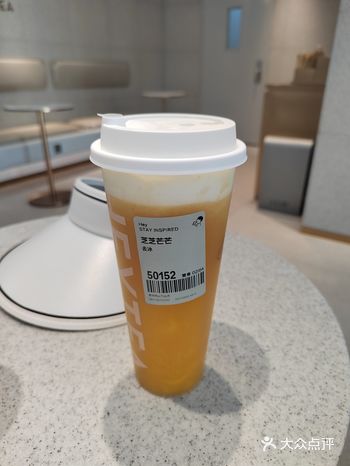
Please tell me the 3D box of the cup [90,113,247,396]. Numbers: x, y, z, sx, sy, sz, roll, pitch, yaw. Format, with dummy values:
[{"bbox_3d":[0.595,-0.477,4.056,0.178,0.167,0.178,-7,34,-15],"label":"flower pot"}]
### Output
[{"bbox_3d":[-0.004,0.026,0.229,0.095,0.203,0.095,0,26,0],"label":"cup"}]

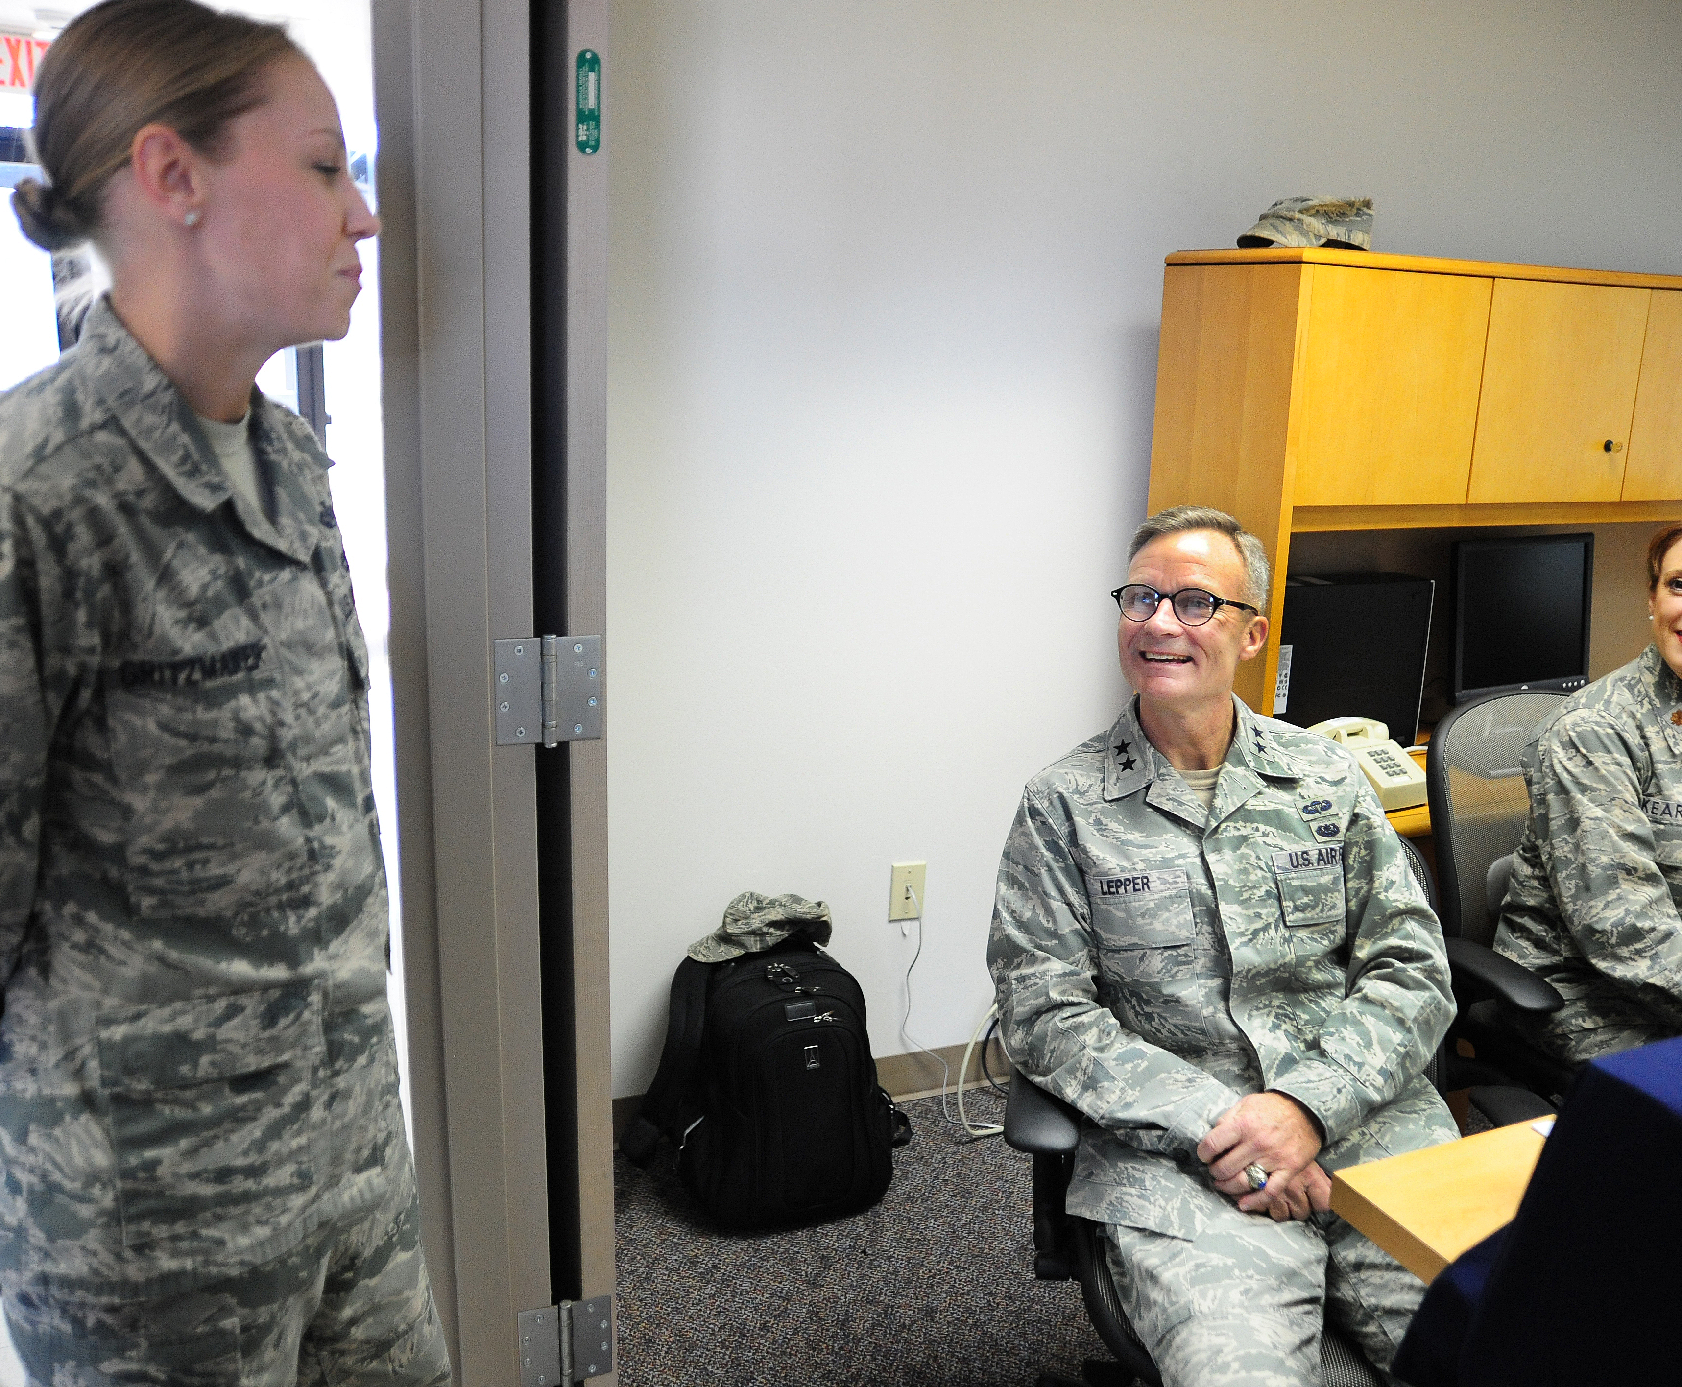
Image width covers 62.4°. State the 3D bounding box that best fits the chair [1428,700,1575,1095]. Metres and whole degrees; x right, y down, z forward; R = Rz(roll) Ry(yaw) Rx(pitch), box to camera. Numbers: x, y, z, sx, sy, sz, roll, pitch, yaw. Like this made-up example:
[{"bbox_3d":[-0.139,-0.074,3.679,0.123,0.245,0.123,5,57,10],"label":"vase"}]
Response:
[{"bbox_3d":[1.210,0.523,2.050,0.660,0.970,0.660,-8,16,-36],"label":"chair"}]

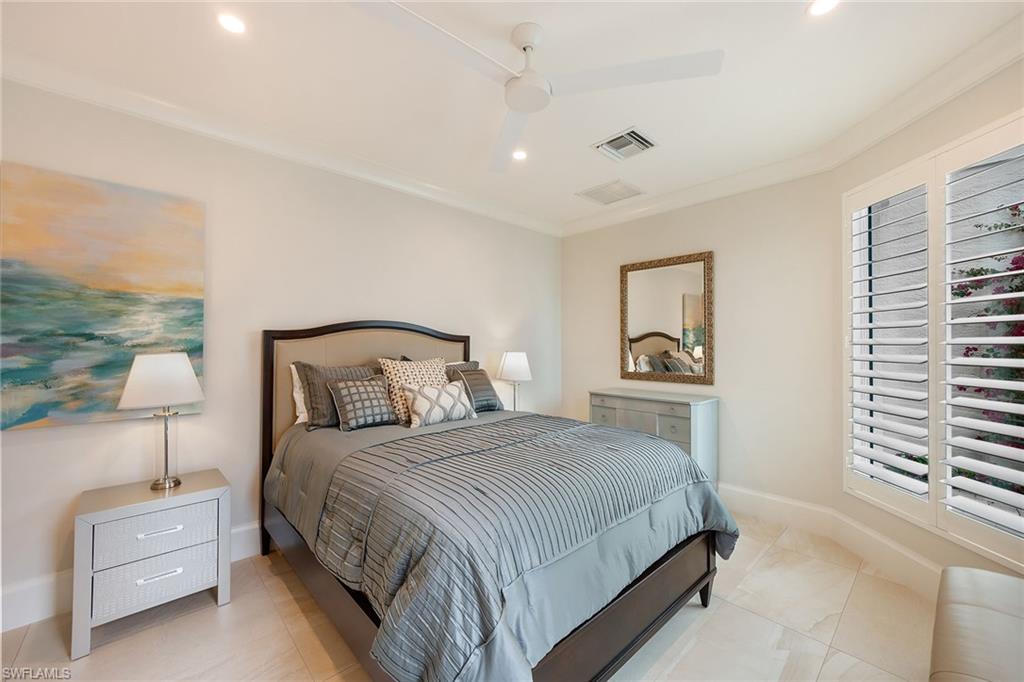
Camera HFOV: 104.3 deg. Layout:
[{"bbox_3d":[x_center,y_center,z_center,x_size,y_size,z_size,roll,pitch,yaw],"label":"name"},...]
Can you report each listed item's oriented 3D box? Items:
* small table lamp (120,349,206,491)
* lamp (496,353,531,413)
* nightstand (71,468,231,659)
[{"bbox_3d":[-1.860,0.425,2.127,0.347,0.712,0.306,0,-1,-43],"label":"small table lamp"},{"bbox_3d":[0.027,0.465,3.890,0.327,0.706,0.313,0,0,-10],"label":"lamp"},{"bbox_3d":[-1.858,1.090,2.091,0.573,0.625,0.420,0,-1,-43],"label":"nightstand"}]

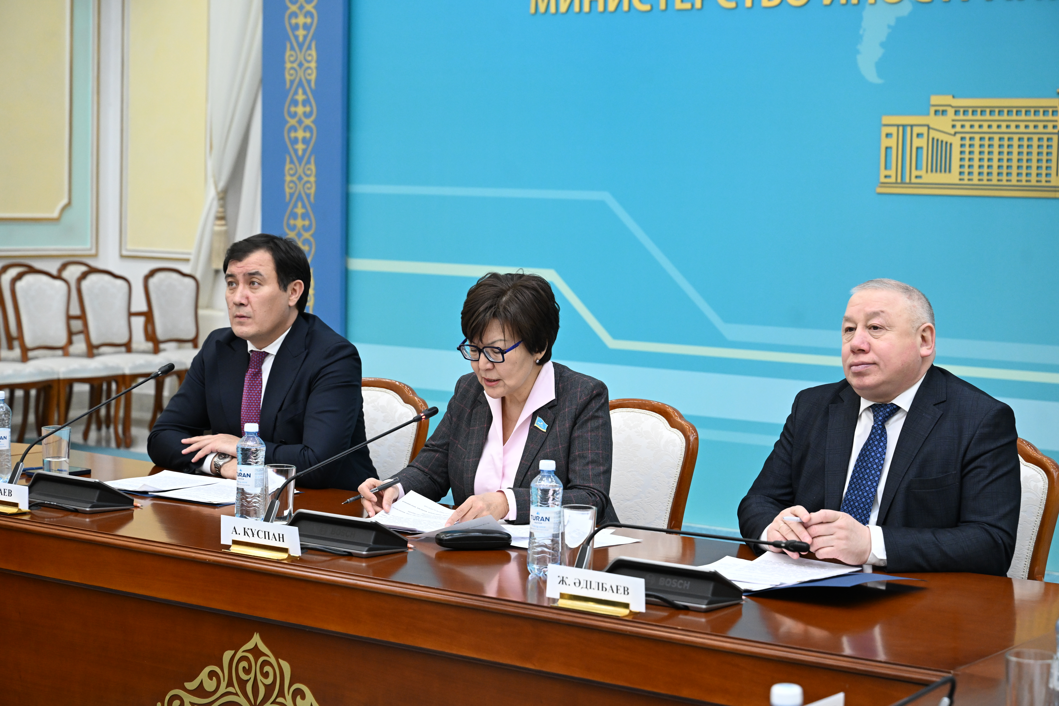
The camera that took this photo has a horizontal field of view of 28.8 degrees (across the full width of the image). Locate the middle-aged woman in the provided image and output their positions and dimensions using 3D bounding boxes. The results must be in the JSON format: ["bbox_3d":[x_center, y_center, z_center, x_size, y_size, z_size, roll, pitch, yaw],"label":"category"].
[{"bbox_3d":[-0.072,0.459,4.706,0.570,1.290,0.780,4,5,29],"label":"middle-aged woman"}]

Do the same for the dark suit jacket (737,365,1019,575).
[{"bbox_3d":[0.727,0.334,4.279,0.600,0.640,0.600,4,5,31],"label":"dark suit jacket"}]

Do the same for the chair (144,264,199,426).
[{"bbox_3d":[-1.996,-0.013,12.091,0.560,0.960,0.480,5,5,34],"label":"chair"}]

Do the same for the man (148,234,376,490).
[{"bbox_3d":[-0.670,0.377,5.153,0.600,1.350,0.740,5,5,34],"label":"man"}]

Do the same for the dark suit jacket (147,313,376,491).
[{"bbox_3d":[-0.651,0.210,5.178,0.590,0.650,0.600,5,5,34],"label":"dark suit jacket"}]

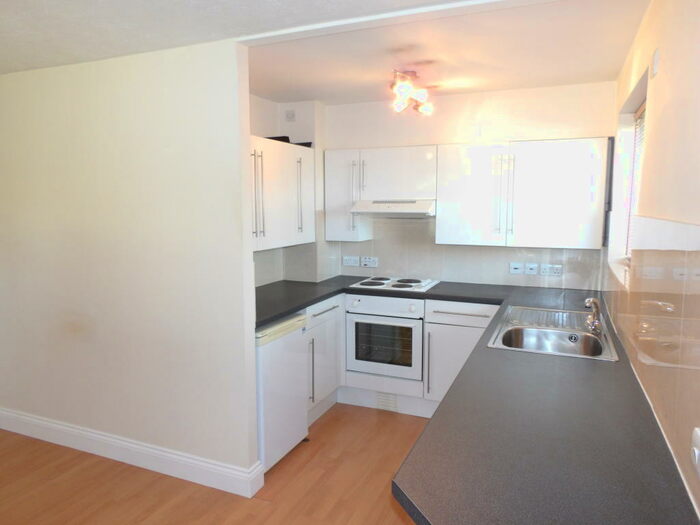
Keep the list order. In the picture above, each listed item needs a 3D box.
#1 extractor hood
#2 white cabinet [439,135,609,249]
[{"bbox_3d":[0.381,-0.413,3.731,0.601,0.132,0.521,3,7,23],"label":"extractor hood"},{"bbox_3d":[1.199,-0.482,3.475,1.095,0.717,0.323,3,7,23],"label":"white cabinet"}]

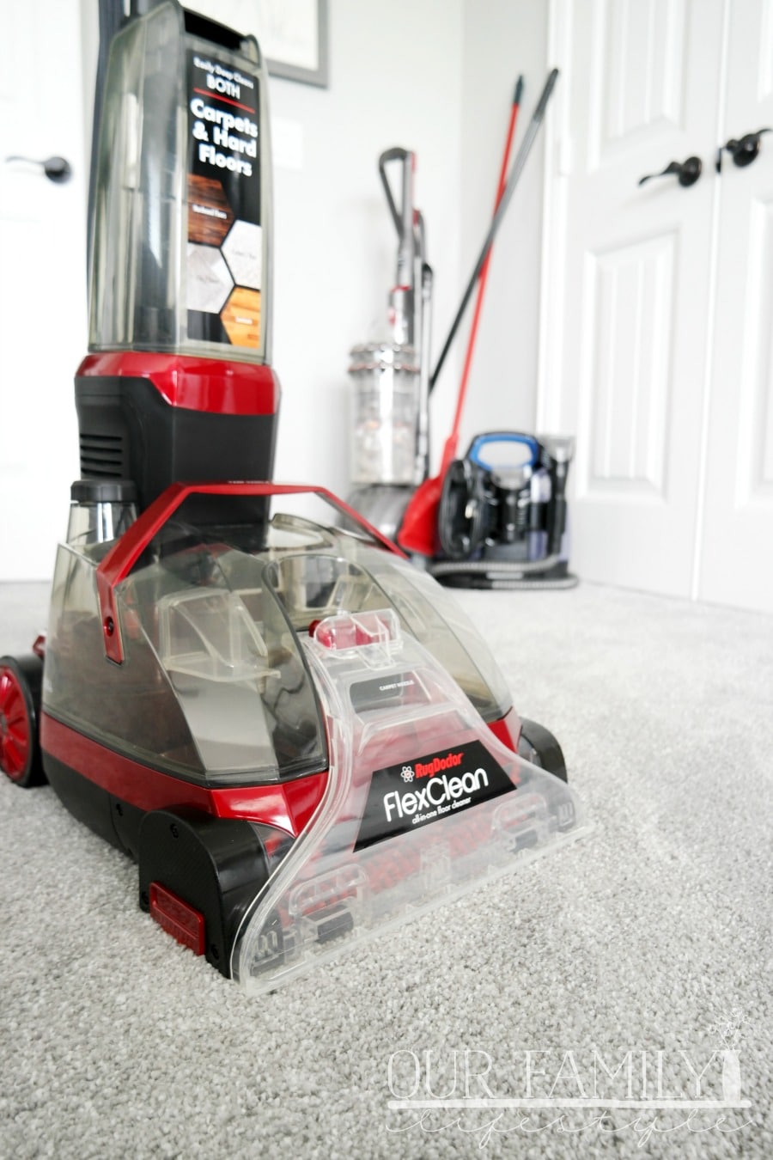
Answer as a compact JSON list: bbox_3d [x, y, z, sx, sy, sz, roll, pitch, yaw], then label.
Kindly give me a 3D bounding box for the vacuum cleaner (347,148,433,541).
[{"bbox_3d":[-0.032,-0.537,1.951,0.340,1.070,0.390,8,12,44],"label":"vacuum cleaner"}]

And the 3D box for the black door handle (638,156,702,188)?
[{"bbox_3d":[0.591,-0.850,1.629,0.060,0.062,0.143,-5,10,-29],"label":"black door handle"}]

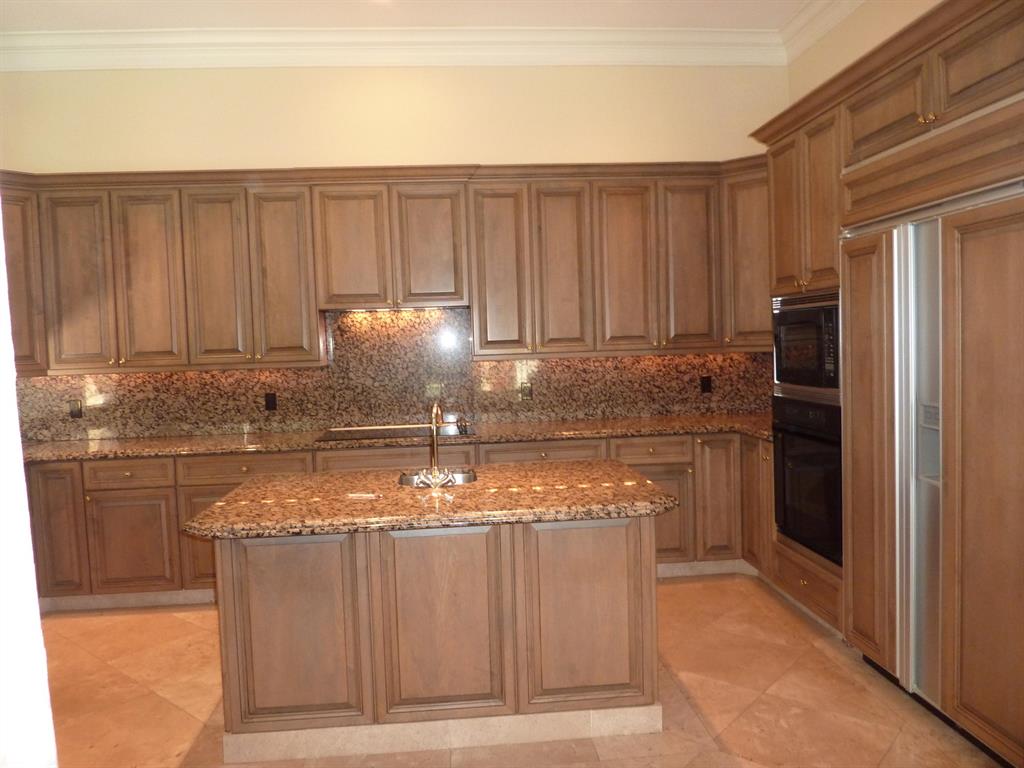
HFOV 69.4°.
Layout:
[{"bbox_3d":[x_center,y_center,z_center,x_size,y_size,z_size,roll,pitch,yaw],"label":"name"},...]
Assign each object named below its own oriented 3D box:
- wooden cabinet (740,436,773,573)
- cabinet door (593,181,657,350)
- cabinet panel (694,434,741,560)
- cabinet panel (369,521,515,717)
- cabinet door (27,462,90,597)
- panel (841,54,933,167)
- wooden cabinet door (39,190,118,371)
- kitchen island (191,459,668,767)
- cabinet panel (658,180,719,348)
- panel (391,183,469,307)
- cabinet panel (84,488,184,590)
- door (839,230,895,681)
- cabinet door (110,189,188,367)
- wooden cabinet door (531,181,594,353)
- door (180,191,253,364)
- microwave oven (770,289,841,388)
[{"bbox_3d":[1.388,0.675,4.161,0.030,0.749,0.384,-2,3,-4],"label":"wooden cabinet"},{"bbox_3d":[0.705,-0.720,4.549,0.394,1.025,0.022,-2,3,-4],"label":"cabinet door"},{"bbox_3d":[1.217,0.672,4.364,0.273,0.745,0.022,-2,3,-4],"label":"cabinet panel"},{"bbox_3d":[-0.245,0.824,2.634,0.508,0.740,0.030,-2,3,-4],"label":"cabinet panel"},{"bbox_3d":[-2.502,0.804,4.106,0.287,0.751,0.030,-2,3,-4],"label":"cabinet door"},{"bbox_3d":[1.439,-1.033,2.852,0.022,0.258,0.588,-2,3,-4],"label":"panel"},{"bbox_3d":[-2.508,-0.601,4.295,0.387,1.023,0.030,-2,3,-4],"label":"wooden cabinet door"},{"bbox_3d":[-0.264,0.841,2.871,1.630,0.902,0.888,-2,3,-4],"label":"kitchen island"},{"bbox_3d":[1.090,-0.731,4.558,0.376,1.023,0.030,-2,3,-4],"label":"cabinet panel"},{"bbox_3d":[-0.487,-0.831,4.448,0.448,0.722,0.022,-2,3,-4],"label":"panel"},{"bbox_3d":[-2.105,0.876,4.139,0.487,0.578,0.030,-2,3,-4],"label":"cabinet panel"},{"bbox_3d":[1.473,0.268,3.043,0.022,1.756,0.390,-2,3,-4],"label":"door"},{"bbox_3d":[-2.117,-0.619,4.331,0.395,1.027,0.022,-2,3,-4],"label":"cabinet door"},{"bbox_3d":[0.315,-0.703,4.501,0.367,1.023,0.030,-2,3,-4],"label":"wooden cabinet door"},{"bbox_3d":[-1.725,-0.629,4.353,0.366,1.023,0.030,-2,3,-4],"label":"door"},{"bbox_3d":[1.613,-0.187,3.537,0.450,0.504,0.671,-2,3,-4],"label":"microwave oven"}]

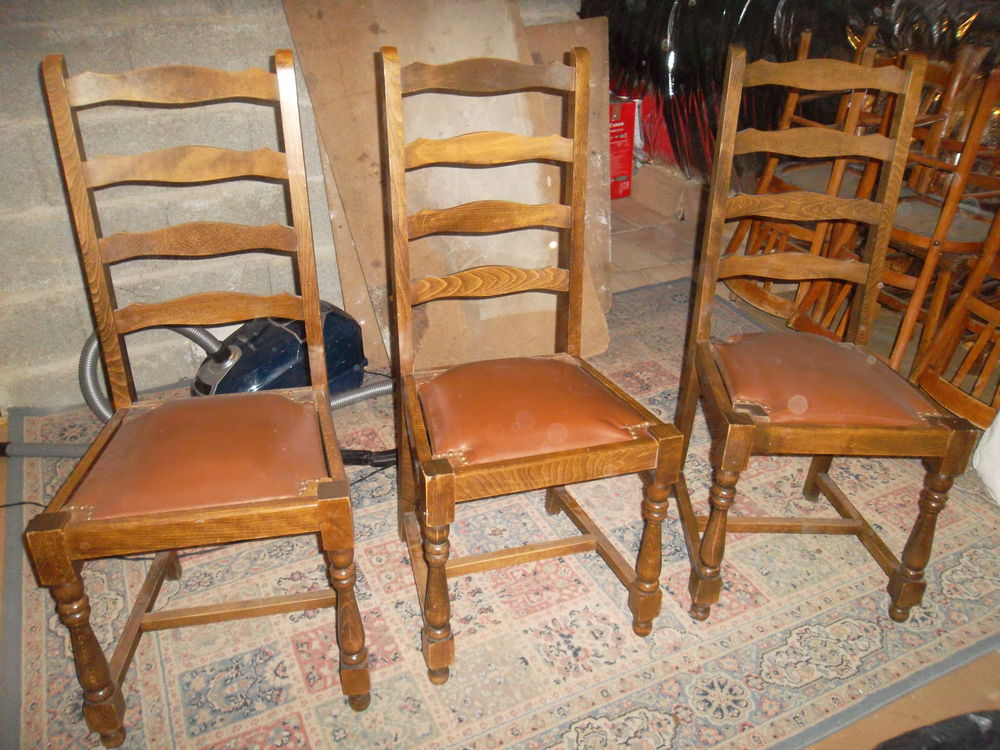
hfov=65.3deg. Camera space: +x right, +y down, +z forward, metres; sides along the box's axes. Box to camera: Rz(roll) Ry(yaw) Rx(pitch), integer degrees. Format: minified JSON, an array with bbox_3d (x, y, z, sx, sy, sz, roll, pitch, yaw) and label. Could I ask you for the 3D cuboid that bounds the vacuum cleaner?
[{"bbox_3d":[-0.805,-0.025,2.286,1.050,0.285,0.600,1,27,0],"label":"vacuum cleaner"}]

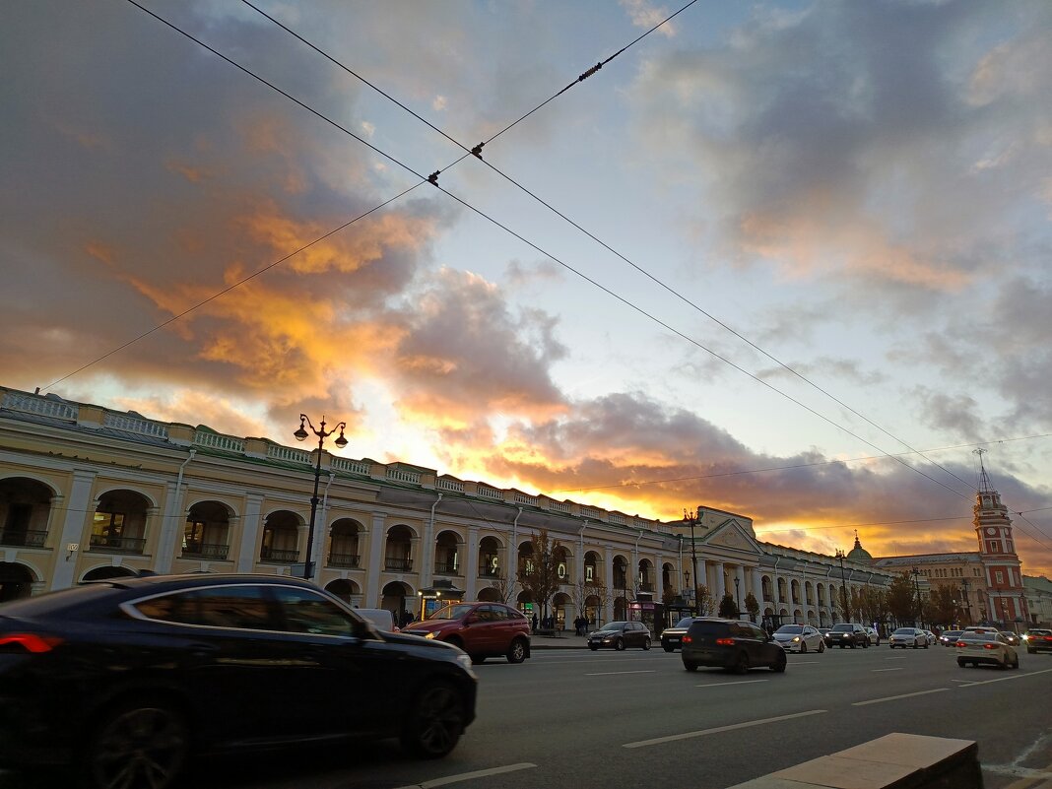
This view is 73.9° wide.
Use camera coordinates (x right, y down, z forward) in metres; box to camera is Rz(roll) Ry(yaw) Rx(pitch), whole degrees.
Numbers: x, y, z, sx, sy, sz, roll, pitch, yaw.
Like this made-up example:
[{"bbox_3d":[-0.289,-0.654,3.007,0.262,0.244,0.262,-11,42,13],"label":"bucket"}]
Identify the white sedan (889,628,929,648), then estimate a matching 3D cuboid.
[{"bbox_3d":[29.515,18.812,53.901,1.808,1.483,4.503,-15,-24,41],"label":"white sedan"}]

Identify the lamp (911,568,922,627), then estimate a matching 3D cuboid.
[{"bbox_3d":[52.720,27.924,93.338,0.620,9.750,2.600,-15,-24,40],"label":"lamp"}]

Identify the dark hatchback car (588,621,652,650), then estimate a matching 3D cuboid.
[{"bbox_3d":[5.203,13.236,38.308,1.810,1.467,4.354,-14,-24,39],"label":"dark hatchback car"}]

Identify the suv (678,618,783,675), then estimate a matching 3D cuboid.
[{"bbox_3d":[6.469,7.686,21.513,1.820,1.540,4.280,-14,-24,39],"label":"suv"}]

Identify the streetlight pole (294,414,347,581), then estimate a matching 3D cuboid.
[{"bbox_3d":[-9.073,5.618,29.670,0.620,9.750,2.650,-15,-24,40],"label":"streetlight pole"}]

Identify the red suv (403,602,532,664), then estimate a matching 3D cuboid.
[{"bbox_3d":[-1.750,7.353,21.594,1.880,1.740,4.452,-14,-23,38],"label":"red suv"}]

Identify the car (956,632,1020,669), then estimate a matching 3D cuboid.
[{"bbox_3d":[20.081,11.134,30.445,1.786,1.443,4.550,-14,-24,39],"label":"car"}]

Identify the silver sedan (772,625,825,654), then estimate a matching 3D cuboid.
[{"bbox_3d":[15.605,13.921,39.869,1.696,1.467,4.363,-15,-24,40],"label":"silver sedan"}]

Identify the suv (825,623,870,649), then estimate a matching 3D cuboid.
[{"bbox_3d":[23.974,18.044,52.213,1.888,1.702,4.623,-15,-24,40],"label":"suv"}]

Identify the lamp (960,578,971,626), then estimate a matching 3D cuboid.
[{"bbox_3d":[72.201,34.959,113.400,0.620,9.750,2.600,-15,-24,40],"label":"lamp"}]

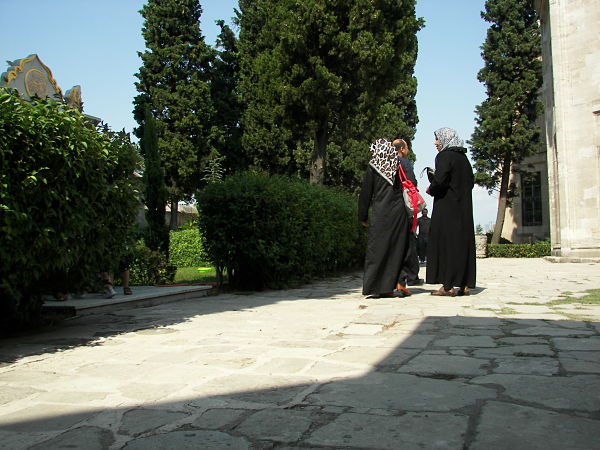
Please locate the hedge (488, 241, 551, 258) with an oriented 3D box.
[{"bbox_3d":[8.843,1.013,24.800,2.700,0.600,0.700,-1,-2,3],"label":"hedge"}]

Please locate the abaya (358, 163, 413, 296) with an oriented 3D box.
[{"bbox_3d":[0.859,0.040,6.250,0.540,1.350,0.480,-2,-2,22],"label":"abaya"}]

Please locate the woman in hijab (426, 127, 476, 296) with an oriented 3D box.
[{"bbox_3d":[1.525,-0.134,6.280,0.500,1.680,0.500,-2,-3,30],"label":"woman in hijab"}]

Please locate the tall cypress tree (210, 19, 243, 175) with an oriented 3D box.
[{"bbox_3d":[-3.651,-4.397,31.000,2.500,12.200,2.500,-1,-2,0],"label":"tall cypress tree"}]

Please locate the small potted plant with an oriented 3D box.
[{"bbox_3d":[6.884,0.629,23.800,0.620,1.300,0.620,-1,-2,0],"label":"small potted plant"}]

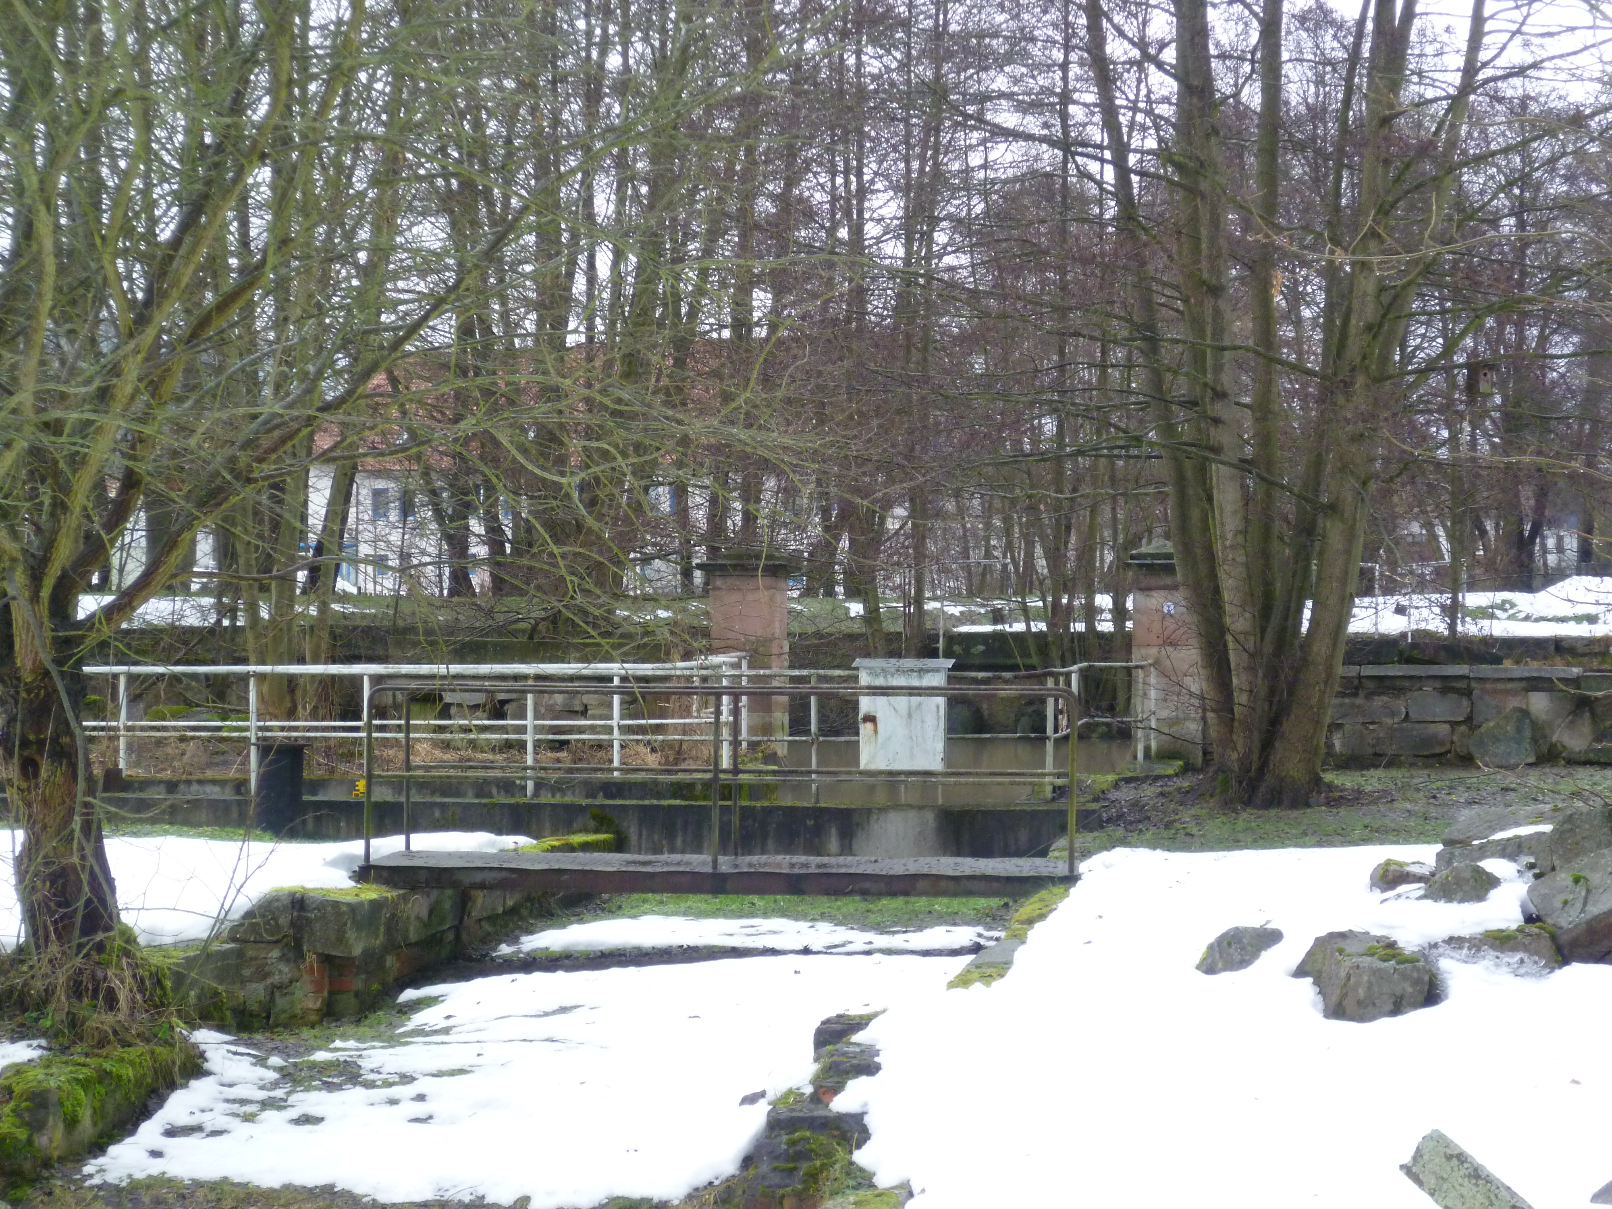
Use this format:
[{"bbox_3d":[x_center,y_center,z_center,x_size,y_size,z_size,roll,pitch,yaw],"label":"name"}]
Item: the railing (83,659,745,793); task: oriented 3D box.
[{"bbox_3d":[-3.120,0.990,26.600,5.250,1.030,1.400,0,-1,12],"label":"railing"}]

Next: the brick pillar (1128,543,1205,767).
[{"bbox_3d":[3.250,0.440,30.200,0.700,2.030,0.700,0,-1,12],"label":"brick pillar"}]

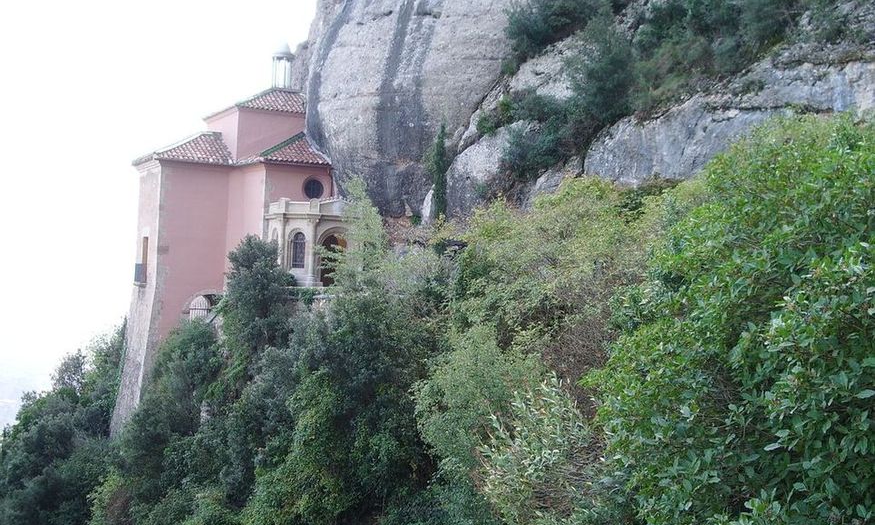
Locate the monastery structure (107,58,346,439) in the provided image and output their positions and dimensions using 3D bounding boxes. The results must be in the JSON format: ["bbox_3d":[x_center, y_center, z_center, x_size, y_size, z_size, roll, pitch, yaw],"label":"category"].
[{"bbox_3d":[-10.287,-1.864,52.425,10.800,19.800,12.500,2,-1,-27],"label":"monastery structure"}]

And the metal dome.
[{"bbox_3d":[-8.279,-11.387,55.500,1.150,0.970,1.150,2,-1,-27],"label":"metal dome"}]

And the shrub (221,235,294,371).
[{"bbox_3d":[-7.821,1.781,45.000,3.200,5.900,3.100,2,-1,-27],"label":"shrub"}]

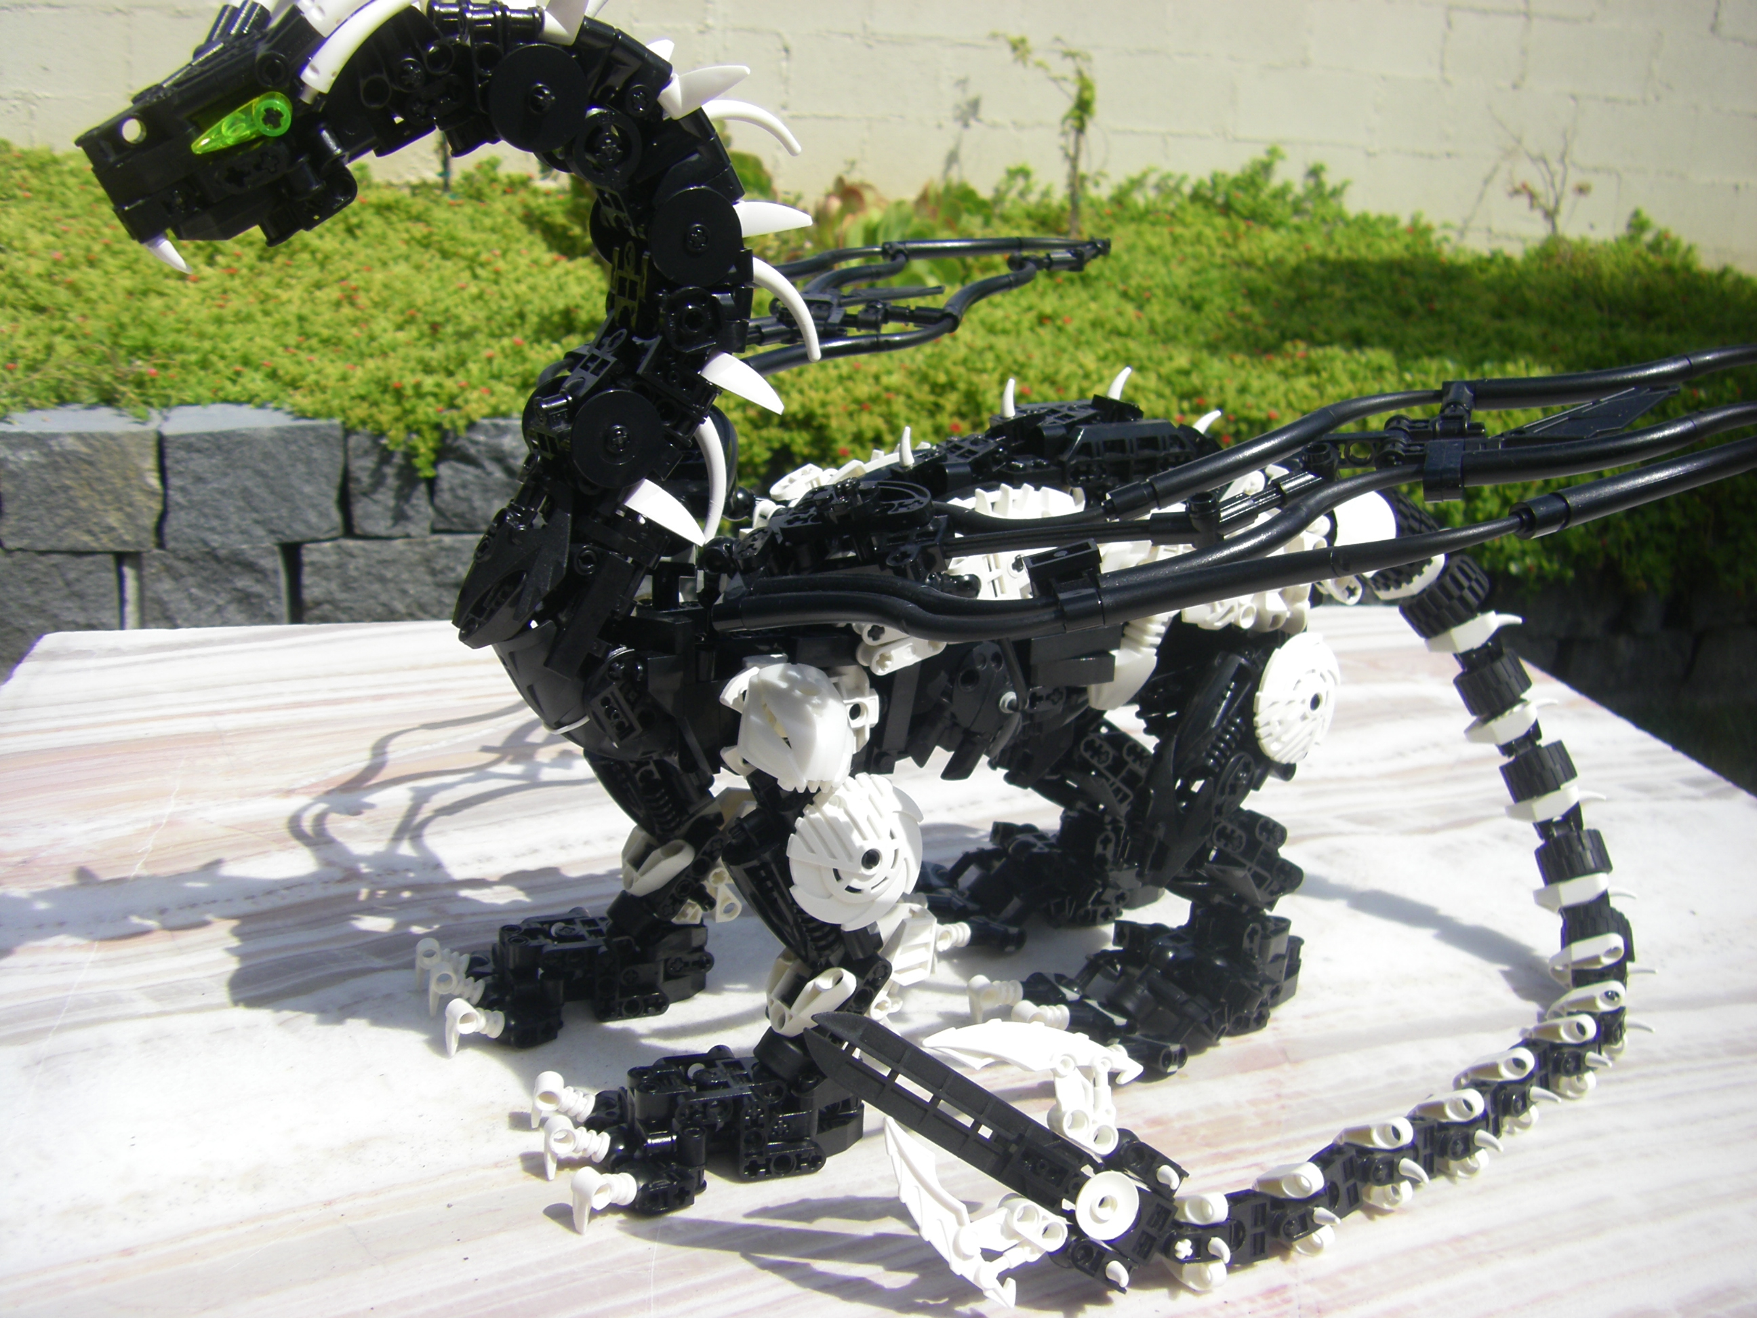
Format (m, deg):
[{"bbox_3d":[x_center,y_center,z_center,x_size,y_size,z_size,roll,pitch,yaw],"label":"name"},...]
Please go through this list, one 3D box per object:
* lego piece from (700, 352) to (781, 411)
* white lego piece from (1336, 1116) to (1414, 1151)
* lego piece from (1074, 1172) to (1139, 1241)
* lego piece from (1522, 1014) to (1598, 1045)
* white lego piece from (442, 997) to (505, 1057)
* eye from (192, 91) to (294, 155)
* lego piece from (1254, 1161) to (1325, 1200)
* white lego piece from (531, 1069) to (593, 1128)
[{"bbox_3d":[-0.033,-0.071,0.494,0.025,0.008,0.008,25,3,-32],"label":"lego piece"},{"bbox_3d":[0.127,0.122,0.493,0.007,0.008,0.021,6,-20,-39],"label":"white lego piece"},{"bbox_3d":[0.051,0.124,0.439,0.016,0.016,0.005,-5,3,-21],"label":"lego piece"},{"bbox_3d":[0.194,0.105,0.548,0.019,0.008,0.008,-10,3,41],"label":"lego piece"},{"bbox_3d":[-0.118,0.107,0.559,0.016,0.016,0.008,17,2,-44],"label":"white lego piece"},{"bbox_3d":[-0.130,-0.109,0.395,0.021,0.008,0.008,-23,30,-3],"label":"eye"},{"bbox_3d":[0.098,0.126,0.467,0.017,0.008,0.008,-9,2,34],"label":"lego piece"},{"bbox_3d":[-0.083,0.116,0.511,0.017,0.018,0.009,-2,17,-11],"label":"white lego piece"}]

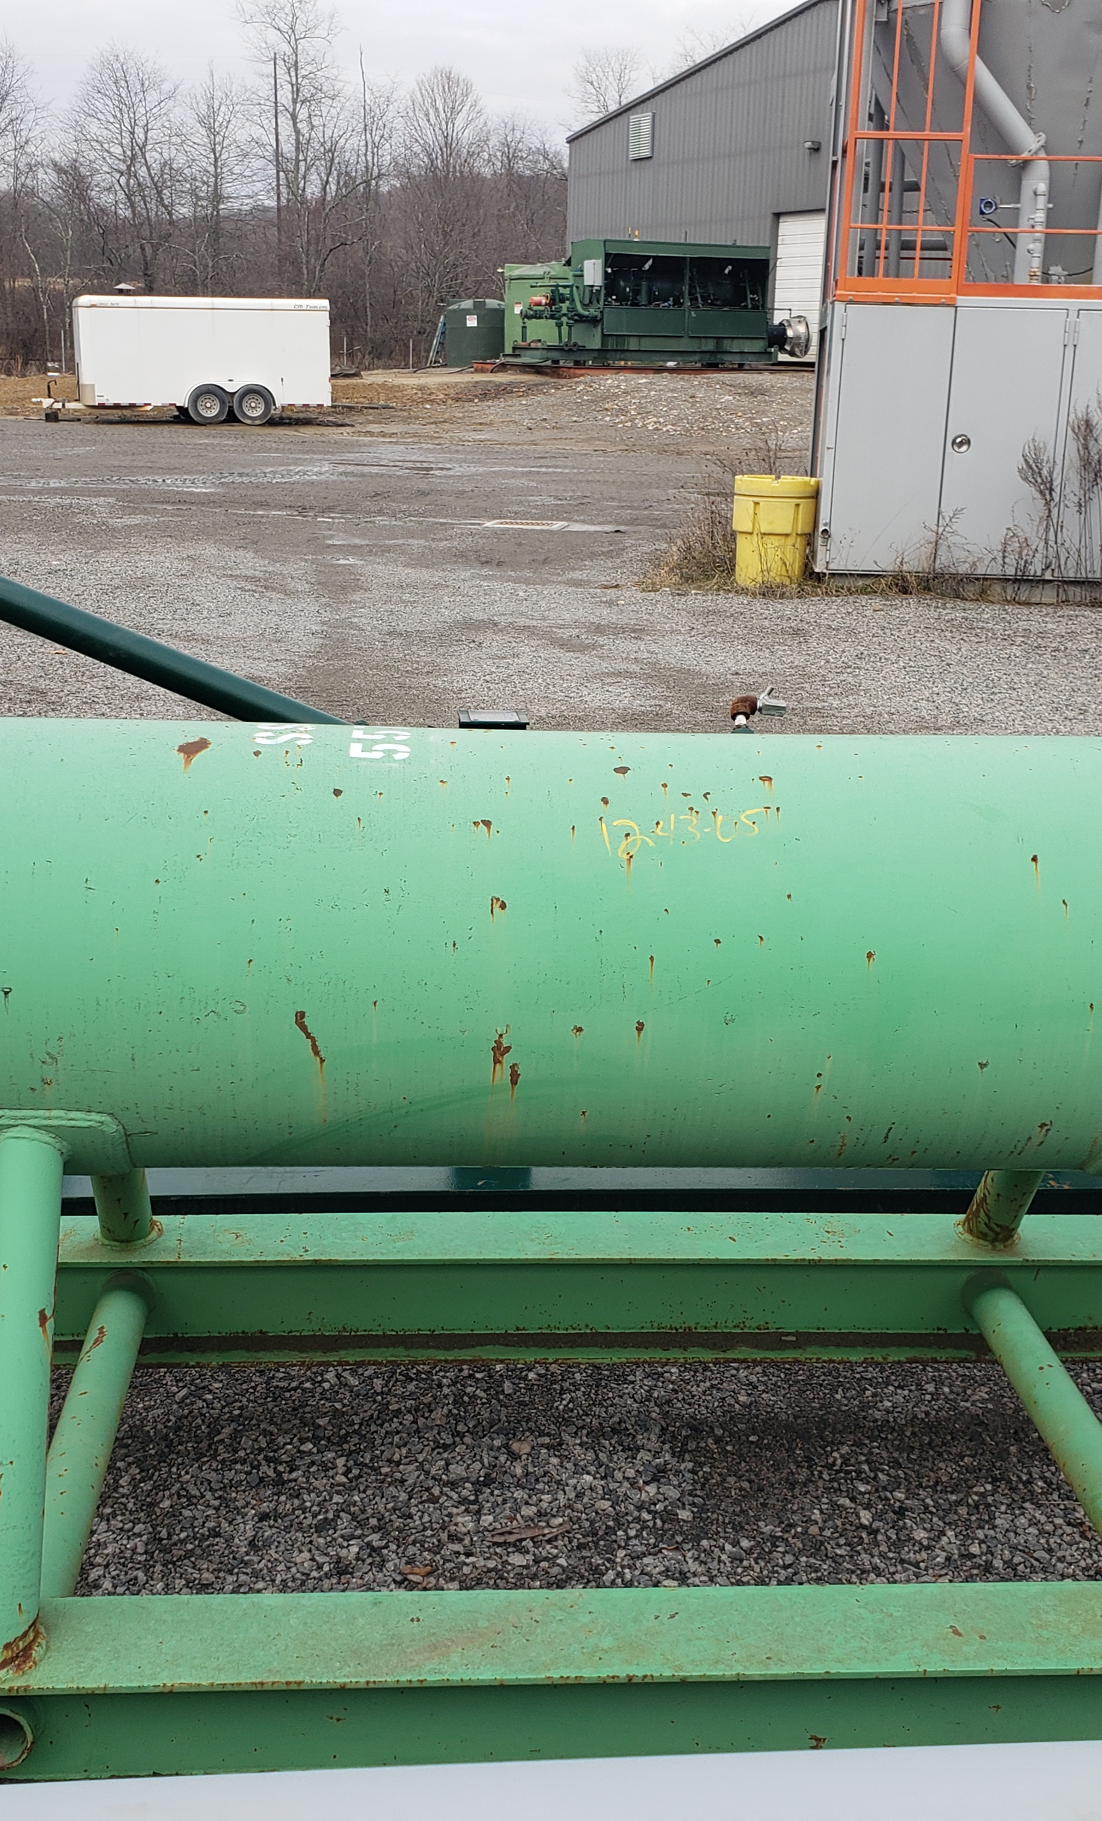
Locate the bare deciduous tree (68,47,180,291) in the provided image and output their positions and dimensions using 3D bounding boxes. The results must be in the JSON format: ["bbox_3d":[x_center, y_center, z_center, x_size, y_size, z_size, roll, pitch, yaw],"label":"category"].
[{"bbox_3d":[-19.644,-32.321,83.936,5.600,13.833,5.600,1,17,0],"label":"bare deciduous tree"}]

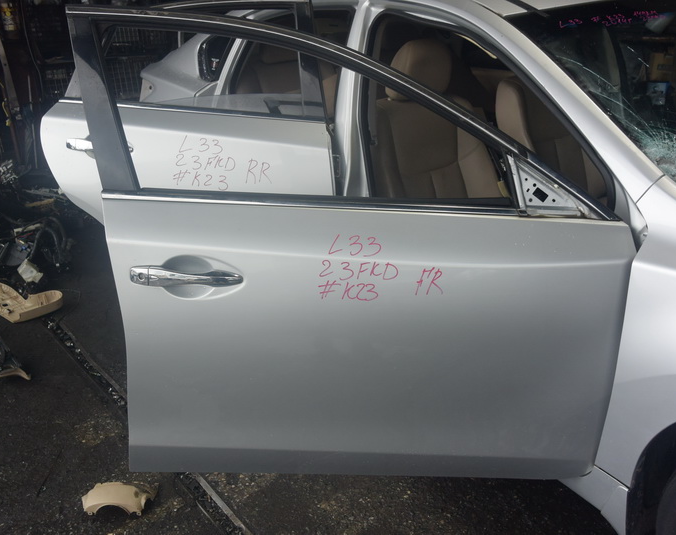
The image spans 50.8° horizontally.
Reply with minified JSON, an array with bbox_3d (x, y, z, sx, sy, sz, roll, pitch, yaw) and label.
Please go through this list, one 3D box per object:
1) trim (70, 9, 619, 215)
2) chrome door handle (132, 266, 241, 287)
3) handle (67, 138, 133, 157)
[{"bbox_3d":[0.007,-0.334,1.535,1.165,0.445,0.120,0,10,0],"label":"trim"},{"bbox_3d":[-0.315,0.019,1.483,0.232,0.038,0.045,0,21,0],"label":"chrome door handle"},{"bbox_3d":[-0.803,-0.405,2.400,0.230,0.038,0.045,2,21,6],"label":"handle"}]

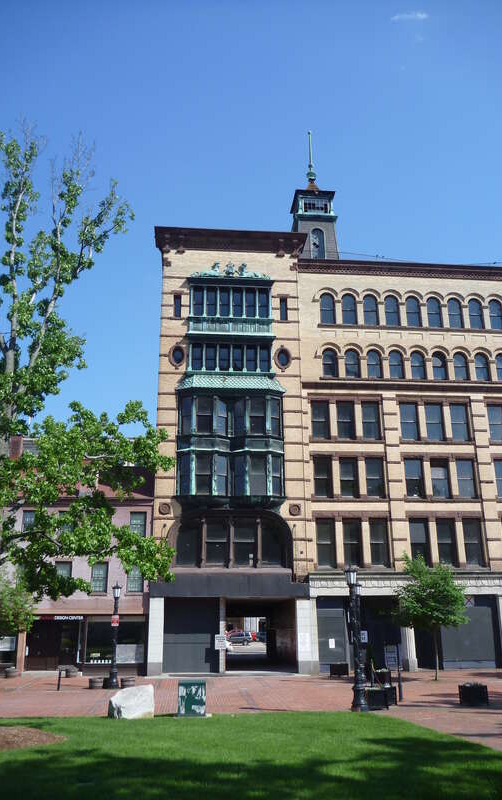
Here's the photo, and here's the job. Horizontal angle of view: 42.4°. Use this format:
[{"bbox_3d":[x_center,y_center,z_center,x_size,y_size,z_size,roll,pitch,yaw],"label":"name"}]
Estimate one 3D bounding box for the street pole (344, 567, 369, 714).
[{"bbox_3d":[3.616,8.139,22.318,0.500,4.650,0.500,-1,-18,0],"label":"street pole"}]

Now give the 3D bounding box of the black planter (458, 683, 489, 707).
[{"bbox_3d":[7.796,10.341,22.739,0.780,0.618,0.750,-1,-18,0],"label":"black planter"}]

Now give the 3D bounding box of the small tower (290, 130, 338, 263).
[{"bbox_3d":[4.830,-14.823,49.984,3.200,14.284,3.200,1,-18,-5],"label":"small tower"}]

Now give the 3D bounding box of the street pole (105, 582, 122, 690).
[{"bbox_3d":[-5.924,10.368,28.638,0.440,4.413,0.440,-1,-18,0],"label":"street pole"}]

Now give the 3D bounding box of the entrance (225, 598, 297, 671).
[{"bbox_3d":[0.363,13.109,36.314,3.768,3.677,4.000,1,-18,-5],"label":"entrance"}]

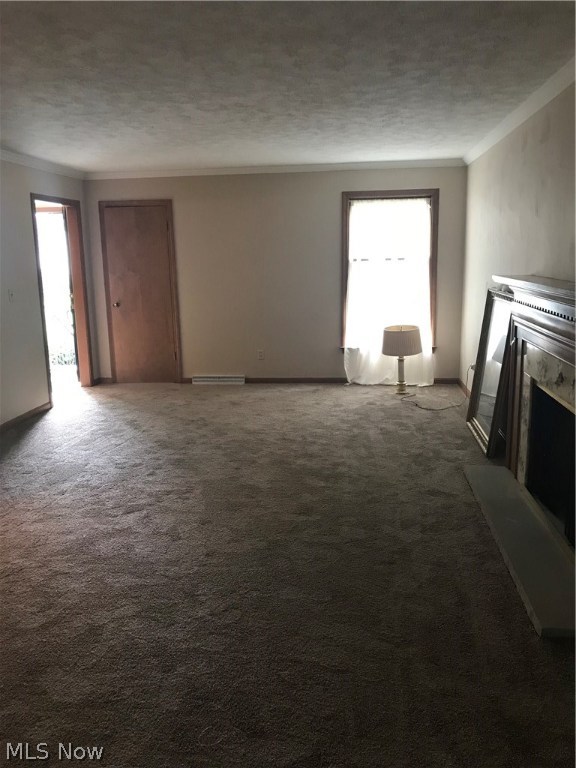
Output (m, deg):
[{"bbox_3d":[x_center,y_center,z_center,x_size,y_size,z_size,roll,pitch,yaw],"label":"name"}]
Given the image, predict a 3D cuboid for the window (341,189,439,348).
[{"bbox_3d":[1.118,-1.228,6.842,1.044,1.726,0.110,0,12,7],"label":"window"}]

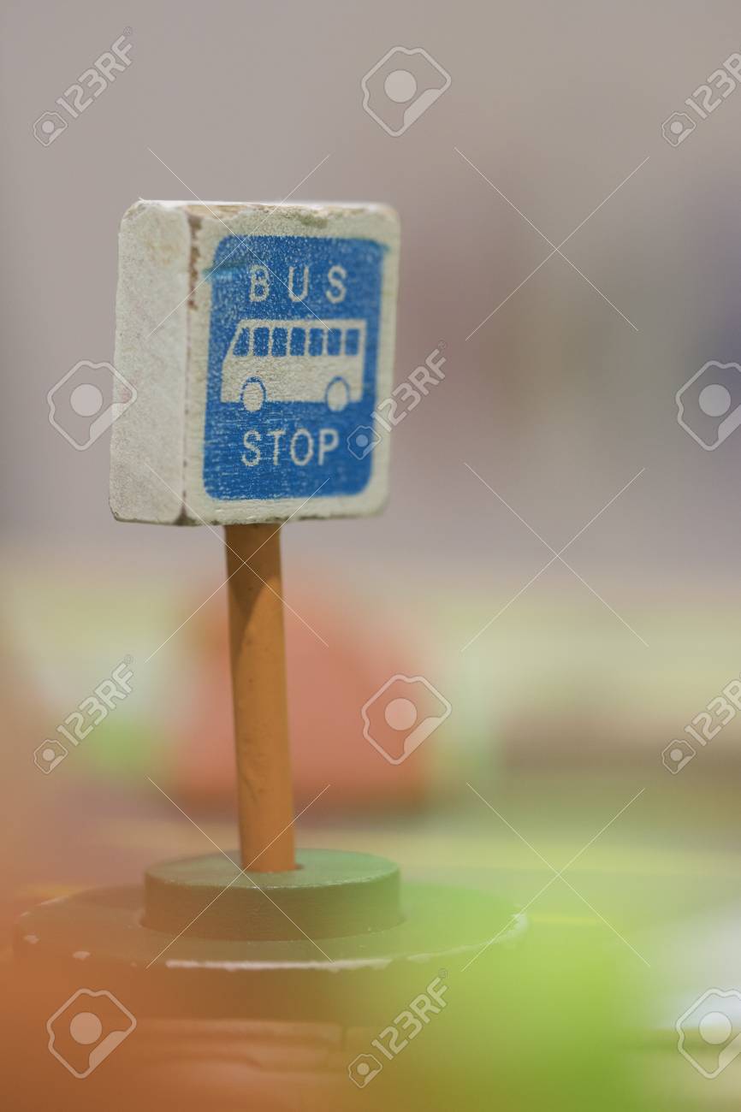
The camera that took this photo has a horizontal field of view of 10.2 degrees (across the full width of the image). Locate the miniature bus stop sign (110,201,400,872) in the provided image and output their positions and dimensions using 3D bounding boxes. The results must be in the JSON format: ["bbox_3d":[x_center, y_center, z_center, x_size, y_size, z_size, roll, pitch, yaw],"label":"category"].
[{"bbox_3d":[-0.015,-0.002,0.552,0.014,0.088,0.041,4,7,41],"label":"miniature bus stop sign"}]

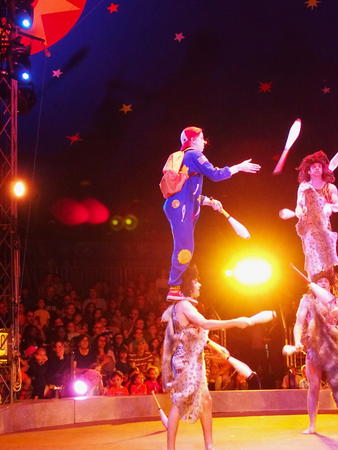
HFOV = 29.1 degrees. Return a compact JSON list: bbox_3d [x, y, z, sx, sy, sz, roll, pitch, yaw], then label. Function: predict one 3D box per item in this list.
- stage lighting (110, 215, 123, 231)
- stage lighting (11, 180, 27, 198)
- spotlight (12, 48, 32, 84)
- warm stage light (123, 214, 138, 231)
[{"bbox_3d":[-1.130,-0.054,14.000,0.280,0.330,0.320,0,6,-6],"label":"stage lighting"},{"bbox_3d":[-2.000,-0.475,8.700,0.190,0.240,0.250,0,9,-15],"label":"stage lighting"},{"bbox_3d":[-1.982,-2.158,8.800,0.280,0.450,0.300,0,0,-27],"label":"spotlight"},{"bbox_3d":[-0.829,-0.054,14.000,0.330,0.340,0.340,0,6,-6],"label":"warm stage light"}]

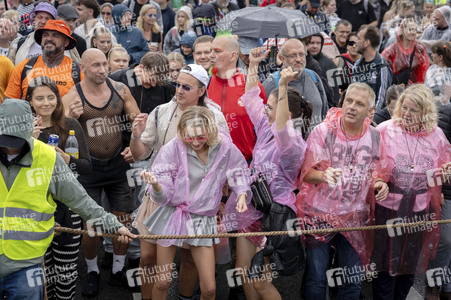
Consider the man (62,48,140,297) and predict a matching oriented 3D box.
[{"bbox_3d":[-0.871,0.163,5.741,0.570,1.780,0.400,-3,16,-12],"label":"man"}]

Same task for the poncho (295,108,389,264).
[{"bbox_3d":[0.646,0.205,4.568,0.520,0.878,0.380,-1,16,-5],"label":"poncho"}]

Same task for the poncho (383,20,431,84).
[{"bbox_3d":[1.906,-0.932,8.570,0.510,0.880,0.370,-6,17,-21],"label":"poncho"}]

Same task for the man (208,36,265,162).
[{"bbox_3d":[0.078,0.129,5.752,0.530,1.840,0.380,8,18,27],"label":"man"}]

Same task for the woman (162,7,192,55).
[{"bbox_3d":[-0.481,-0.711,8.996,0.480,1.690,0.360,4,16,14],"label":"woman"}]

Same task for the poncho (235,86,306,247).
[{"bbox_3d":[0.269,0.083,4.867,0.360,0.962,0.440,-12,20,-36],"label":"poncho"}]

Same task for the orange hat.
[{"bbox_3d":[-1.307,-0.881,6.267,0.290,0.165,0.320,13,9,19],"label":"orange hat"}]

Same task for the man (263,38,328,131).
[{"bbox_3d":[0.542,0.034,6.214,0.540,1.770,0.380,-3,16,-10],"label":"man"}]

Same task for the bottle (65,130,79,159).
[{"bbox_3d":[-0.885,0.021,4.720,0.078,0.275,0.078,0,15,0],"label":"bottle"}]

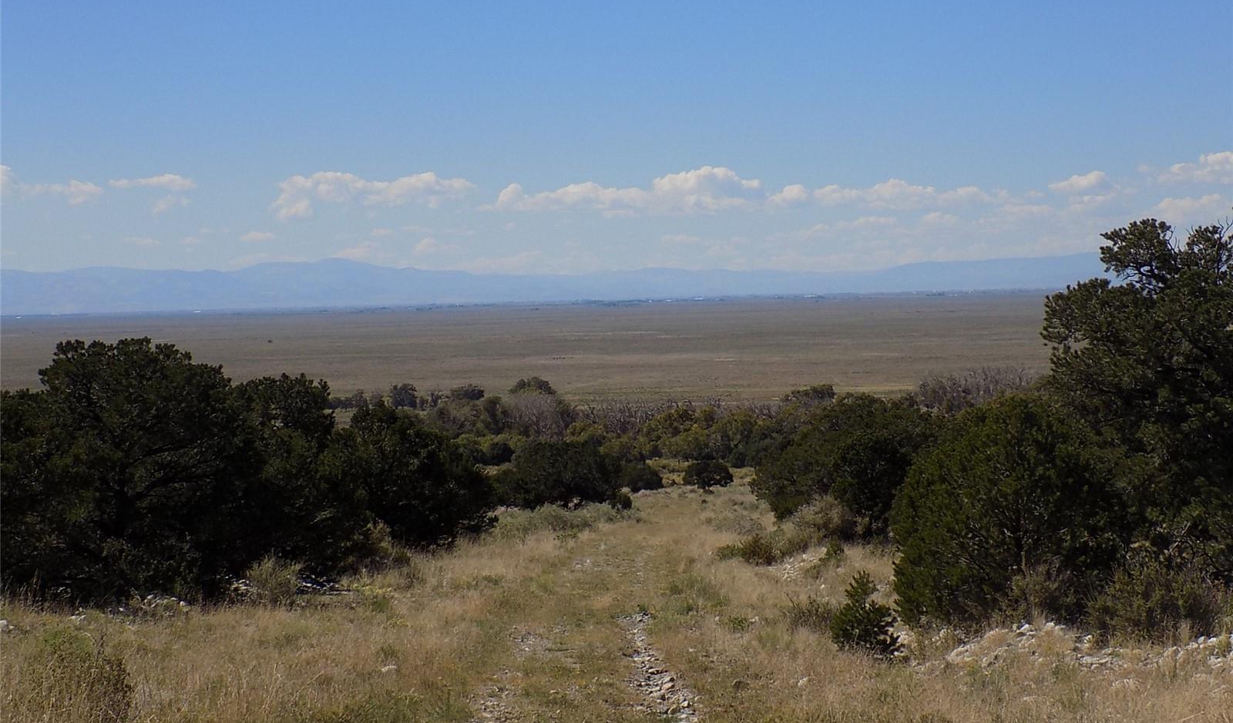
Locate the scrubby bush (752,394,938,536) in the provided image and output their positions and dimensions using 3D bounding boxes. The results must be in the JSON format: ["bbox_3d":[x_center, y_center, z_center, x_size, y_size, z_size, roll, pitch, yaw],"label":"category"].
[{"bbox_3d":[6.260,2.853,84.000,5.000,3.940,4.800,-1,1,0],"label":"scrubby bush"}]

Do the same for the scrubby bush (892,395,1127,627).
[{"bbox_3d":[5.126,1.969,40.000,3.010,3.040,3.000,-1,1,0],"label":"scrubby bush"}]

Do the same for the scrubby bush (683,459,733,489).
[{"bbox_3d":[4.903,6.097,165.000,2.640,1.660,2.600,-1,1,0],"label":"scrubby bush"}]

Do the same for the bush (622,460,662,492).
[{"bbox_3d":[1.299,6.088,162.000,2.300,1.630,2.400,-1,1,0],"label":"bush"}]

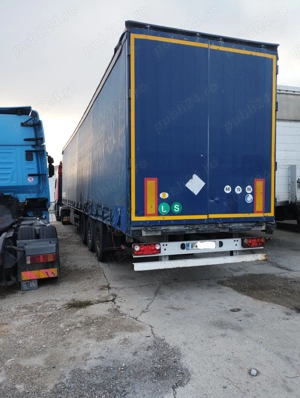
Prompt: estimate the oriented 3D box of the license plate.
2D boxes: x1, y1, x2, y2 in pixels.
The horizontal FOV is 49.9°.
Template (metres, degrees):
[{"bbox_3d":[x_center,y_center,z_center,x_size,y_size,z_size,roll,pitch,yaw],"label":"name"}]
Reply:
[{"bbox_3d":[0.808,0.728,5.027,0.520,0.110,0.020,0,1,-19],"label":"license plate"}]

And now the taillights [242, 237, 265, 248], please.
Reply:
[{"bbox_3d":[1.707,0.712,5.285,0.400,0.155,0.090,0,1,-19],"label":"taillights"}]

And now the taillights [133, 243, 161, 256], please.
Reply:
[{"bbox_3d":[-0.035,0.727,4.693,0.405,0.160,0.090,0,1,-19],"label":"taillights"}]

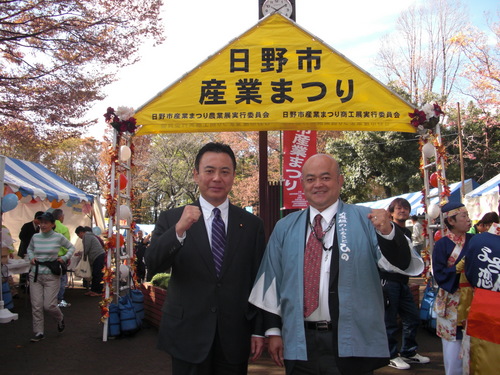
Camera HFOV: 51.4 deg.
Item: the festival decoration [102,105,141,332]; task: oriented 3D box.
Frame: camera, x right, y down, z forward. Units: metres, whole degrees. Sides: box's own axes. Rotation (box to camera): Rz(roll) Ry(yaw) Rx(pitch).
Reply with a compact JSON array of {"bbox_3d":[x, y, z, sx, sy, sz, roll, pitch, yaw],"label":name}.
[{"bbox_3d":[-1.615,0.452,6.486,0.430,2.840,0.450,-1,-4,0],"label":"festival decoration"}]

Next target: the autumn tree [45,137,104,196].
[{"bbox_3d":[-8.162,0.388,24.047,3.600,5.800,3.400,-1,-4,0],"label":"autumn tree"}]

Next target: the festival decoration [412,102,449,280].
[{"bbox_3d":[2.275,0.407,6.536,0.400,2.780,0.450,-1,-4,0],"label":"festival decoration"}]

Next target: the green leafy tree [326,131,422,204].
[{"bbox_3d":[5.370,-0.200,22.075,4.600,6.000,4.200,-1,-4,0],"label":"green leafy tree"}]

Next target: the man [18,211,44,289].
[{"bbox_3d":[-4.581,1.414,10.927,0.420,1.680,0.520,-4,-6,38],"label":"man"}]

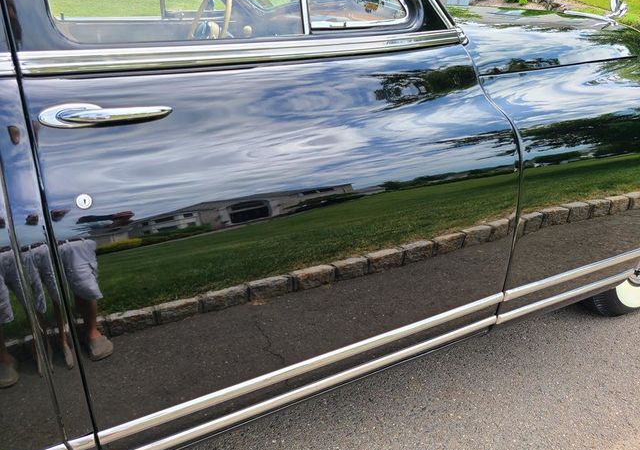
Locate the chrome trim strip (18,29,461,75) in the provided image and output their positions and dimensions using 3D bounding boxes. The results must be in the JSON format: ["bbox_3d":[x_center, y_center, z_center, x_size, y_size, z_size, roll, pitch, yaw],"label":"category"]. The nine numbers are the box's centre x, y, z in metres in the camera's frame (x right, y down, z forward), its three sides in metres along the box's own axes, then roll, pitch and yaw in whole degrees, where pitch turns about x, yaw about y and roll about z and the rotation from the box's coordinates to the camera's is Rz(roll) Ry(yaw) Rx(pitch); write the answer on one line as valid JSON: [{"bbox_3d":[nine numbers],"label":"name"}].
[{"bbox_3d":[-0.056,-0.334,0.903,0.885,0.038,0.030,-14,27,-27],"label":"chrome trim strip"}]

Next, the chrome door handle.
[{"bbox_3d":[-0.321,-0.167,0.733,0.185,0.036,0.048,-13,27,-25],"label":"chrome door handle"}]

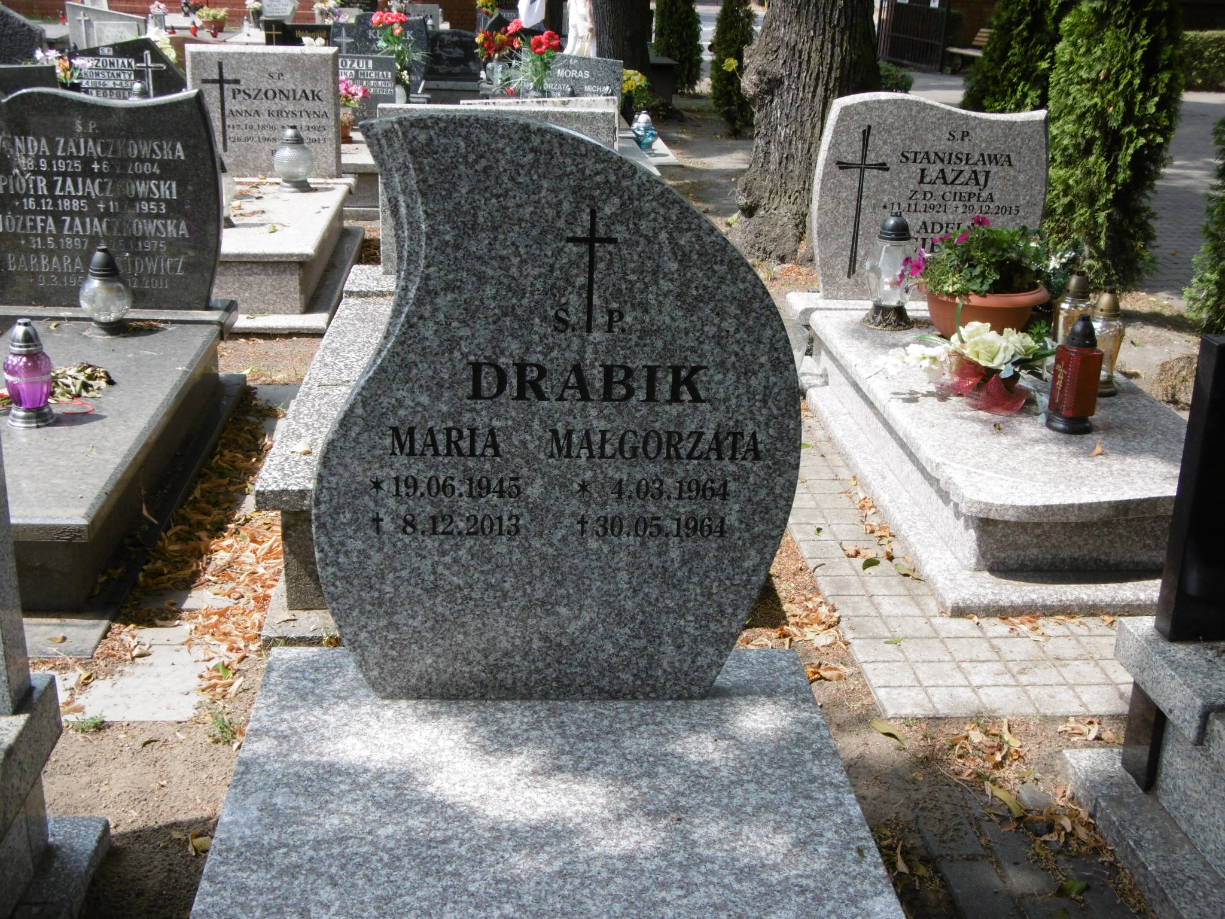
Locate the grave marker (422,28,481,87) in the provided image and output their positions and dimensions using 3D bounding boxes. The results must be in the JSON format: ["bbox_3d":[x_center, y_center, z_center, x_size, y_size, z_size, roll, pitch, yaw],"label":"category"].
[{"bbox_3d":[-1.288,-3.177,11.996,0.516,0.412,0.100,0,19,-4],"label":"grave marker"}]

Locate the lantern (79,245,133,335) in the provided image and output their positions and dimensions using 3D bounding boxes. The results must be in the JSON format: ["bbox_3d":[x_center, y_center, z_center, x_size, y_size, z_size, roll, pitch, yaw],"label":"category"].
[{"bbox_3d":[-1.530,-0.515,4.588,0.156,0.252,0.156,0,19,-4],"label":"lantern"}]

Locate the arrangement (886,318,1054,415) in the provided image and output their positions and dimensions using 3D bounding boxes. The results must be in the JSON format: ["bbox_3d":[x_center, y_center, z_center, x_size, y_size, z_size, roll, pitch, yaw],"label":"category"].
[{"bbox_3d":[1.003,-0.282,4.254,0.470,0.195,0.320,0,20,-6],"label":"arrangement"}]

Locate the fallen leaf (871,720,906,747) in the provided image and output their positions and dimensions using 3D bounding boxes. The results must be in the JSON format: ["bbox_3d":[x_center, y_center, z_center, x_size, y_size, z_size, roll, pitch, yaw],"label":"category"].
[{"bbox_3d":[0.525,0.516,2.894,0.024,0.014,0.085,-9,22,-28],"label":"fallen leaf"}]

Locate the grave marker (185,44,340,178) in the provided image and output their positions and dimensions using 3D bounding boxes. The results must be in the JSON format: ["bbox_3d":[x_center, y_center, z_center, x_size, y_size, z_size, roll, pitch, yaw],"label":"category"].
[{"bbox_3d":[-1.639,-1.652,7.205,0.690,0.608,0.090,0,19,-4],"label":"grave marker"}]

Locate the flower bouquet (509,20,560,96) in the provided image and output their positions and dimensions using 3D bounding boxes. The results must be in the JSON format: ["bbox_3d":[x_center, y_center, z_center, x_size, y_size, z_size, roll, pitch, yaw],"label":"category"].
[{"bbox_3d":[-0.513,-2.626,10.000,0.340,0.470,0.300,1,20,-4],"label":"flower bouquet"}]

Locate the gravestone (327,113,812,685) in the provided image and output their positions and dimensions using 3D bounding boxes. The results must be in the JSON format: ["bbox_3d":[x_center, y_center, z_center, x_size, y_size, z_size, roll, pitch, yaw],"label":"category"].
[{"bbox_3d":[-0.079,-0.057,2.267,0.718,0.901,0.066,1,20,-4],"label":"gravestone"}]

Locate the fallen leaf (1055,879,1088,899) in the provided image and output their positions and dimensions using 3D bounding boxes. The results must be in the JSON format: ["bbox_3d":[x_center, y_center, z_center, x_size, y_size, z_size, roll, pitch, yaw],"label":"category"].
[{"bbox_3d":[0.733,0.681,2.427,0.058,0.014,0.036,-10,24,-30],"label":"fallen leaf"}]

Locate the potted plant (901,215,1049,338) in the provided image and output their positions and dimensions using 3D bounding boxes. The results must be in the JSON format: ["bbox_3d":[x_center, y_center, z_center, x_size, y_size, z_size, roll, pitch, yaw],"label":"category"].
[{"bbox_3d":[1.153,-0.574,4.813,0.450,0.371,0.390,0,20,-6],"label":"potted plant"}]

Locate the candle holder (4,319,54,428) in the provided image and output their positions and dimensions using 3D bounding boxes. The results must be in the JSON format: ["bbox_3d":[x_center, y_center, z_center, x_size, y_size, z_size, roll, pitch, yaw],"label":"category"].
[{"bbox_3d":[-1.375,-0.206,3.567,0.124,0.245,0.124,1,20,-4],"label":"candle holder"}]

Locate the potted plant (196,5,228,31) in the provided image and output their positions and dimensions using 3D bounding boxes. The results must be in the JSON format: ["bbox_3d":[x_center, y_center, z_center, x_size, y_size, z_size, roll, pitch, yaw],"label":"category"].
[{"bbox_3d":[-4.408,-4.871,16.801,0.354,0.254,0.354,0,19,-4],"label":"potted plant"}]

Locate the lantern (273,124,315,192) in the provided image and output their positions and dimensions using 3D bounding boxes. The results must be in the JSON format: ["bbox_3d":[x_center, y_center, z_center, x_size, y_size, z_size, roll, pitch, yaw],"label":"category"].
[{"bbox_3d":[-1.389,-1.315,6.611,0.183,0.260,0.183,1,20,-5],"label":"lantern"}]

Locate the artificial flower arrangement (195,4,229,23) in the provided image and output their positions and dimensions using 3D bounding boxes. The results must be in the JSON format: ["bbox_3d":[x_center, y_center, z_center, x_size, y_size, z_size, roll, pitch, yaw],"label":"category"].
[{"bbox_3d":[-3.948,-4.387,15.000,0.320,0.170,0.280,1,20,-4],"label":"artificial flower arrangement"}]

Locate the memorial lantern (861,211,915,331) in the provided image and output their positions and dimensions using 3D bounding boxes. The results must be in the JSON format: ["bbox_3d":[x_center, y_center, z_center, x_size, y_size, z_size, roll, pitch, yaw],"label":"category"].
[{"bbox_3d":[0.925,-0.629,5.019,0.171,0.368,0.171,0,19,-4],"label":"memorial lantern"}]

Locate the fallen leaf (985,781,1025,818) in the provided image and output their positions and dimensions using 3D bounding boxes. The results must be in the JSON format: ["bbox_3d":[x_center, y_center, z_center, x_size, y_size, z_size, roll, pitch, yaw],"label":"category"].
[{"bbox_3d":[0.691,0.591,2.667,0.026,0.018,0.100,-4,20,-15],"label":"fallen leaf"}]

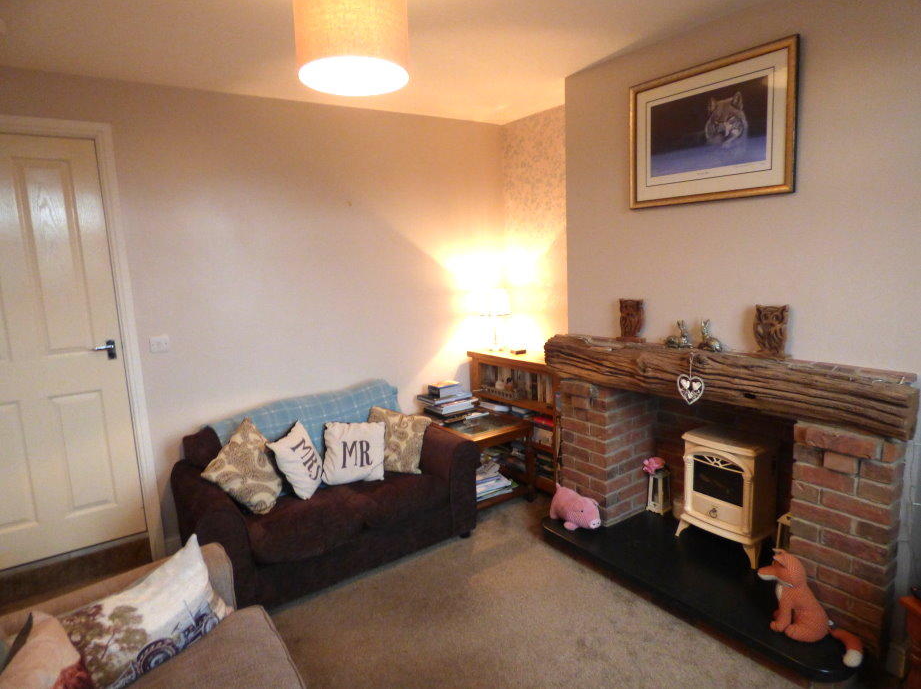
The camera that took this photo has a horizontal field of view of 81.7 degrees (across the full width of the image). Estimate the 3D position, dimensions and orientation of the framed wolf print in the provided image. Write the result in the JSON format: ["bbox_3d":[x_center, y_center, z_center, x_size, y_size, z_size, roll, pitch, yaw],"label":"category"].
[{"bbox_3d":[1.034,-0.894,2.266,0.030,0.562,0.720,-9,11,-37],"label":"framed wolf print"}]

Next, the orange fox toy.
[{"bbox_3d":[1.284,0.940,1.960,0.330,0.300,0.190,4,11,36],"label":"orange fox toy"}]

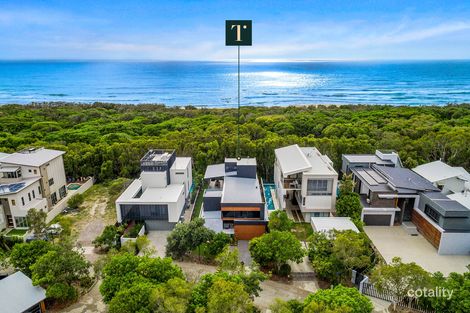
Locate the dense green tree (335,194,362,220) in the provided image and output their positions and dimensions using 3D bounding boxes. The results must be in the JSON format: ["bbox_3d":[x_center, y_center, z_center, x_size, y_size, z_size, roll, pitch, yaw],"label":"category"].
[{"bbox_3d":[20.000,8.824,55.247,4.600,4.600,4.500,0,17,0],"label":"dense green tree"}]

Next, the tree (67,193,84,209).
[{"bbox_3d":[-31.960,8.810,62.800,3.250,3.170,3.250,0,17,0],"label":"tree"}]

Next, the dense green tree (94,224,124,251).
[{"bbox_3d":[-19.750,12.720,49.020,4.690,3.820,4.690,0,17,0],"label":"dense green tree"}]

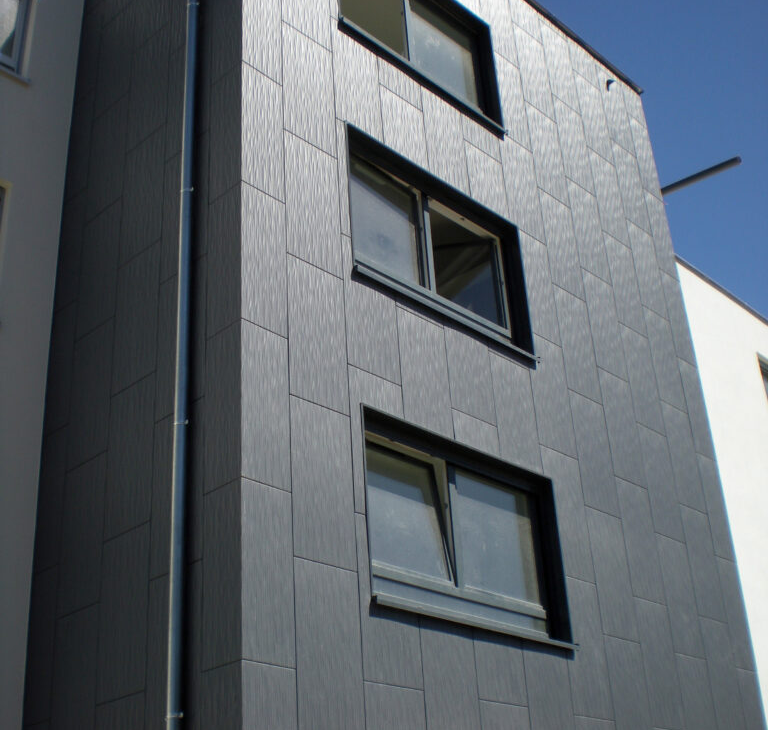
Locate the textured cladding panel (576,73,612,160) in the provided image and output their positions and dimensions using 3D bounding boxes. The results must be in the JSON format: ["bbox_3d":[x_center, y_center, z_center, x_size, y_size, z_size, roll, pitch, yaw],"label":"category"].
[{"bbox_3d":[2.612,-3.062,13.990,0.020,1.214,0.602,-27,-35,37],"label":"textured cladding panel"}]

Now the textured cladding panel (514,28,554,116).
[{"bbox_3d":[1.760,-3.427,13.188,0.020,1.199,0.601,-27,-35,37],"label":"textured cladding panel"}]

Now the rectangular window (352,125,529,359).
[{"bbox_3d":[0.467,-1.063,10.431,0.270,1.512,2.436,-26,-34,37],"label":"rectangular window"}]

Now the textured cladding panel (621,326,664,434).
[{"bbox_3d":[2.815,0.159,12.301,0.020,1.200,0.613,-26,-34,37],"label":"textured cladding panel"}]

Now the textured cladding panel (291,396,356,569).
[{"bbox_3d":[-0.440,0.850,8.056,0.020,1.214,0.602,-27,-35,37],"label":"textured cladding panel"}]

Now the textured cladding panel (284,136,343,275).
[{"bbox_3d":[-0.576,-1.302,9.178,0.020,1.205,0.601,-27,-35,37],"label":"textured cladding panel"}]

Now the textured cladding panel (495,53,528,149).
[{"bbox_3d":[1.422,-2.923,12.398,0.020,1.205,0.485,-27,-35,37],"label":"textured cladding panel"}]

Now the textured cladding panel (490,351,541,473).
[{"bbox_3d":[1.196,0.440,10.218,0.020,1.050,0.602,-27,-35,37],"label":"textured cladding panel"}]

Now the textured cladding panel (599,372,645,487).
[{"bbox_3d":[2.440,0.649,11.485,0.020,1.205,0.600,-27,-35,37],"label":"textured cladding panel"}]

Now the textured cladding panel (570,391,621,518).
[{"bbox_3d":[2.050,0.871,10.972,0.020,1.214,0.602,-27,-35,37],"label":"textured cladding panel"}]

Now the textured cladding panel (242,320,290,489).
[{"bbox_3d":[-0.840,0.281,7.914,0.030,1.206,0.440,-26,-35,37],"label":"textured cladding panel"}]

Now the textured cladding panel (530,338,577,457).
[{"bbox_3d":[1.601,0.288,10.784,0.020,1.214,0.602,-27,-35,37],"label":"textured cladding panel"}]

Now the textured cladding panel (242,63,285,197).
[{"bbox_3d":[-0.967,-1.852,9.007,0.020,1.200,0.441,-26,-34,37],"label":"textured cladding panel"}]

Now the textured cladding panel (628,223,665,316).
[{"bbox_3d":[3.149,-1.130,13.369,0.020,1.205,0.600,-27,-35,37],"label":"textured cladding panel"}]

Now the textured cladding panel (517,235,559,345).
[{"bbox_3d":[1.562,-0.775,11.293,0.020,1.205,0.485,-27,-35,37],"label":"textured cladding panel"}]

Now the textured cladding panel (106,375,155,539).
[{"bbox_3d":[-1.924,0.696,8.570,0.605,1.206,0.030,-26,-35,37],"label":"textured cladding panel"}]

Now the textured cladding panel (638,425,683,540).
[{"bbox_3d":[2.895,1.241,11.759,0.020,1.214,0.602,-27,-35,37],"label":"textured cladding panel"}]

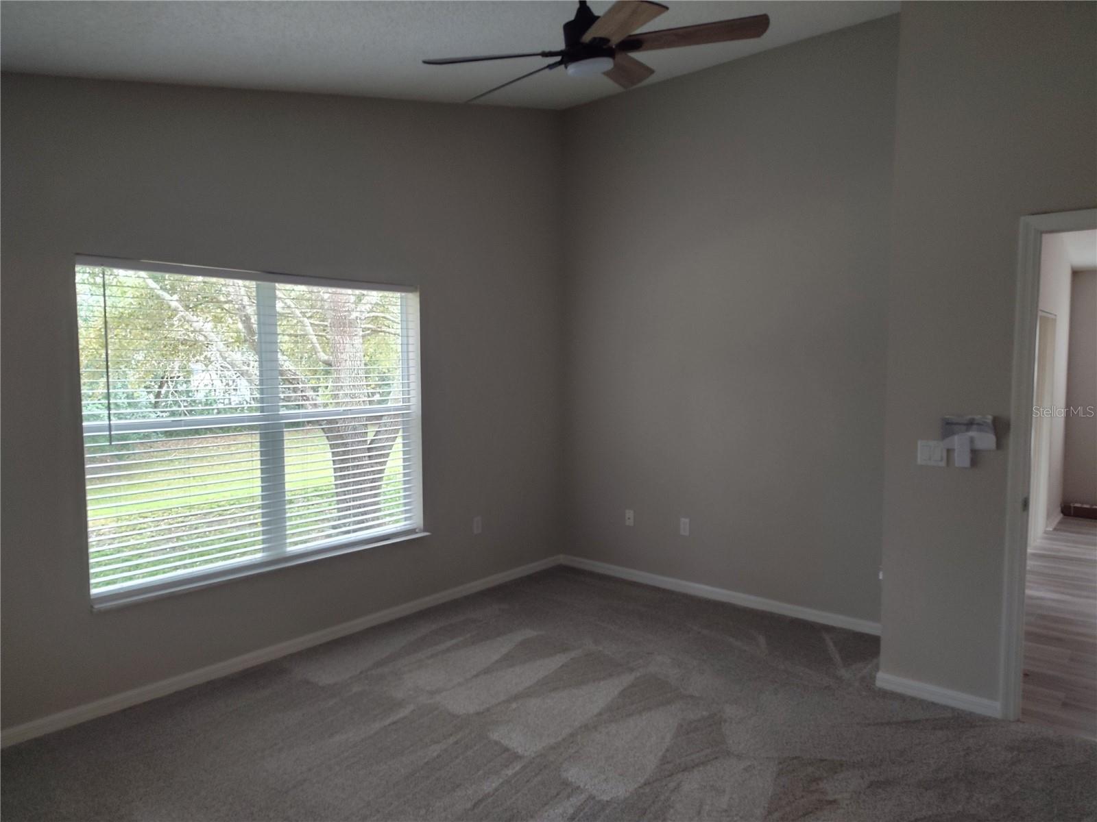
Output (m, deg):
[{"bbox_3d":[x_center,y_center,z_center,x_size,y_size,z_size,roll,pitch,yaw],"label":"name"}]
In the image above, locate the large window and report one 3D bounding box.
[{"bbox_3d":[-1.409,0.039,3.814,0.062,1.485,1.815,3,5,40],"label":"large window"}]

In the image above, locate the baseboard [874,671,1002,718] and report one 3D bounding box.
[{"bbox_3d":[1.753,1.284,3.303,0.504,0.070,0.014,3,5,40],"label":"baseboard"}]

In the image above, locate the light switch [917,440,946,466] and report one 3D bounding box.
[{"bbox_3d":[1.717,0.190,3.264,0.116,0.115,0.010,3,5,40],"label":"light switch"}]

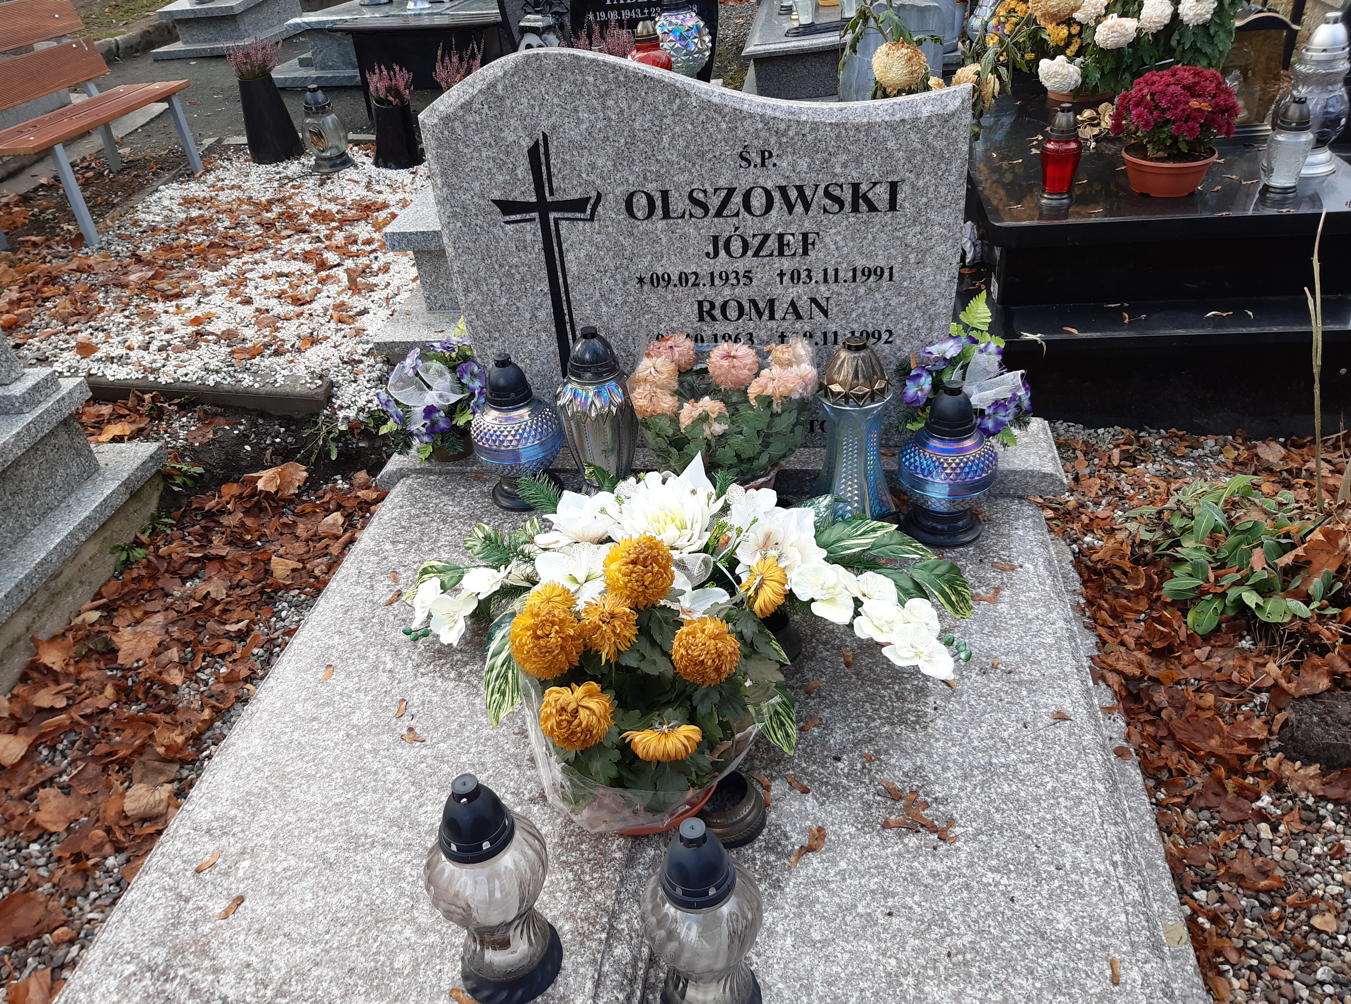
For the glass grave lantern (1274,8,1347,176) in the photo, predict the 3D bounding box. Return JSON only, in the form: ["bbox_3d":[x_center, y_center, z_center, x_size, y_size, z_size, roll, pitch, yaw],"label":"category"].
[{"bbox_3d":[1.489,-0.961,2.364,0.175,0.330,0.175,1,34,10],"label":"glass grave lantern"}]

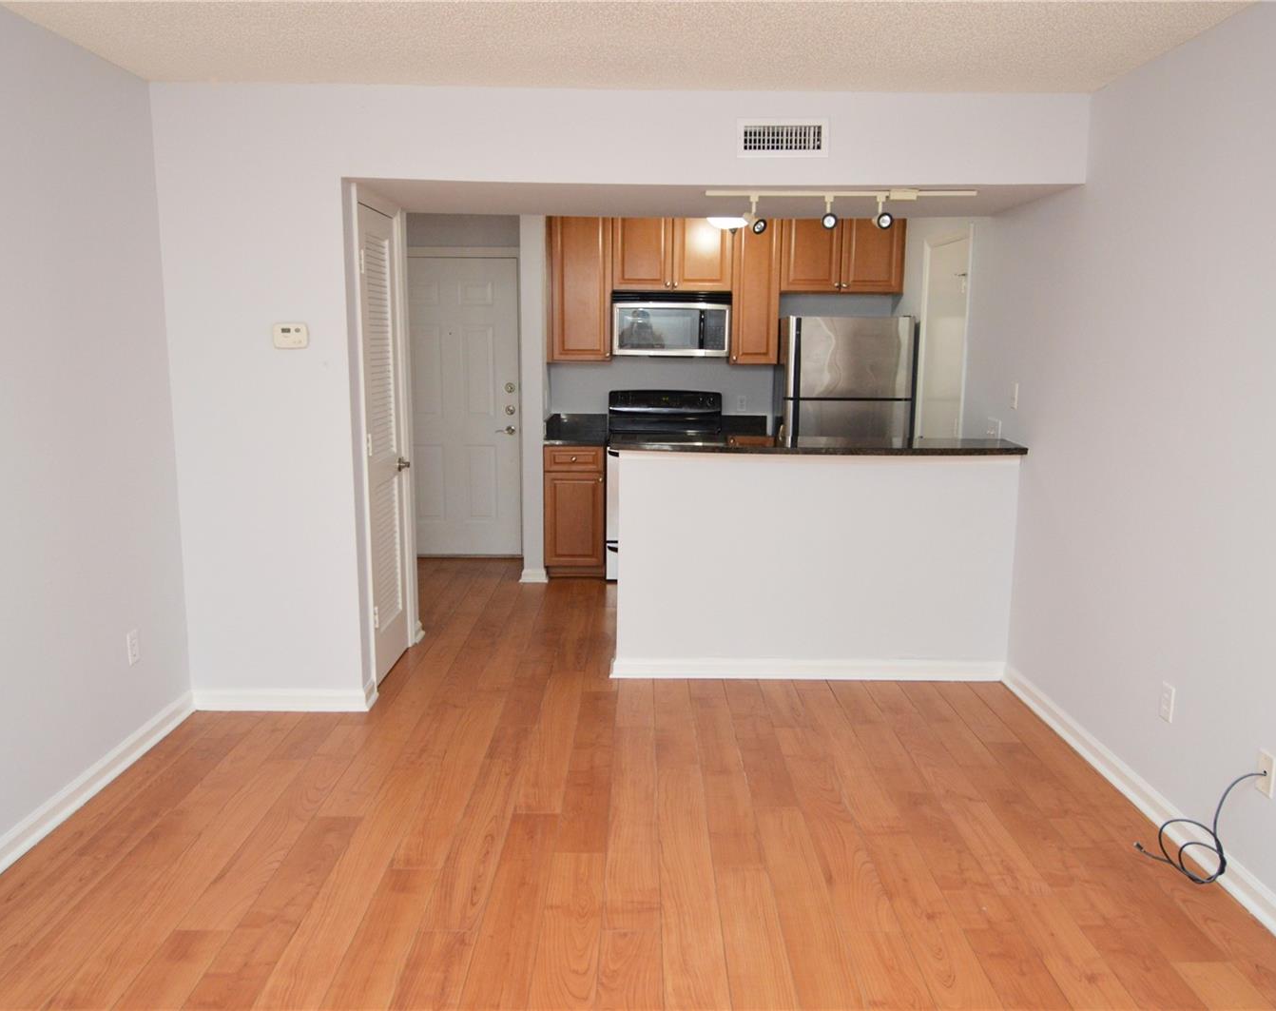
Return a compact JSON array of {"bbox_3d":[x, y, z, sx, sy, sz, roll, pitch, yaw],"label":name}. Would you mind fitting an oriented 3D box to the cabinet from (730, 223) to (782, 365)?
[{"bbox_3d":[0.758,-1.440,6.080,0.312,1.020,0.320,0,10,0],"label":"cabinet"}]

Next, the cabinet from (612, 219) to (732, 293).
[{"bbox_3d":[0.223,-1.668,6.039,0.759,0.560,0.320,0,10,0],"label":"cabinet"}]

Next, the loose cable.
[{"bbox_3d":[1.579,0.871,2.622,0.130,0.400,0.340,1,10,0],"label":"loose cable"}]

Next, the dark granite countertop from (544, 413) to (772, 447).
[{"bbox_3d":[0.152,-0.484,6.027,1.470,0.147,0.660,1,10,0],"label":"dark granite countertop"}]

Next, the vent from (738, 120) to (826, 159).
[{"bbox_3d":[0.537,-1.351,3.421,0.335,0.135,0.022,1,10,0],"label":"vent"}]

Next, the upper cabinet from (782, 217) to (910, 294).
[{"bbox_3d":[1.308,-1.655,6.044,0.784,0.560,0.320,0,10,0],"label":"upper cabinet"}]

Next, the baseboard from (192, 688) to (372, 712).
[{"bbox_3d":[-1.456,0.794,3.798,0.710,0.096,0.018,1,10,0],"label":"baseboard"}]

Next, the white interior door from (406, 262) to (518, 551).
[{"bbox_3d":[-1.256,-0.640,6.362,0.912,2.035,0.045,1,10,0],"label":"white interior door"}]

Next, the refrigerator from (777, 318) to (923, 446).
[{"bbox_3d":[1.258,-0.357,5.991,0.763,1.658,0.730,1,10,0],"label":"refrigerator"}]

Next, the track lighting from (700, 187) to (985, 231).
[{"bbox_3d":[0.791,-1.145,3.616,1.045,0.165,0.120,1,10,0],"label":"track lighting"}]

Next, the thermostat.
[{"bbox_3d":[-1.322,-0.645,3.544,0.138,0.100,0.030,0,10,0],"label":"thermostat"}]

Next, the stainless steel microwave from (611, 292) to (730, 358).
[{"bbox_3d":[0.218,-1.183,6.092,0.759,0.407,0.380,0,10,0],"label":"stainless steel microwave"}]

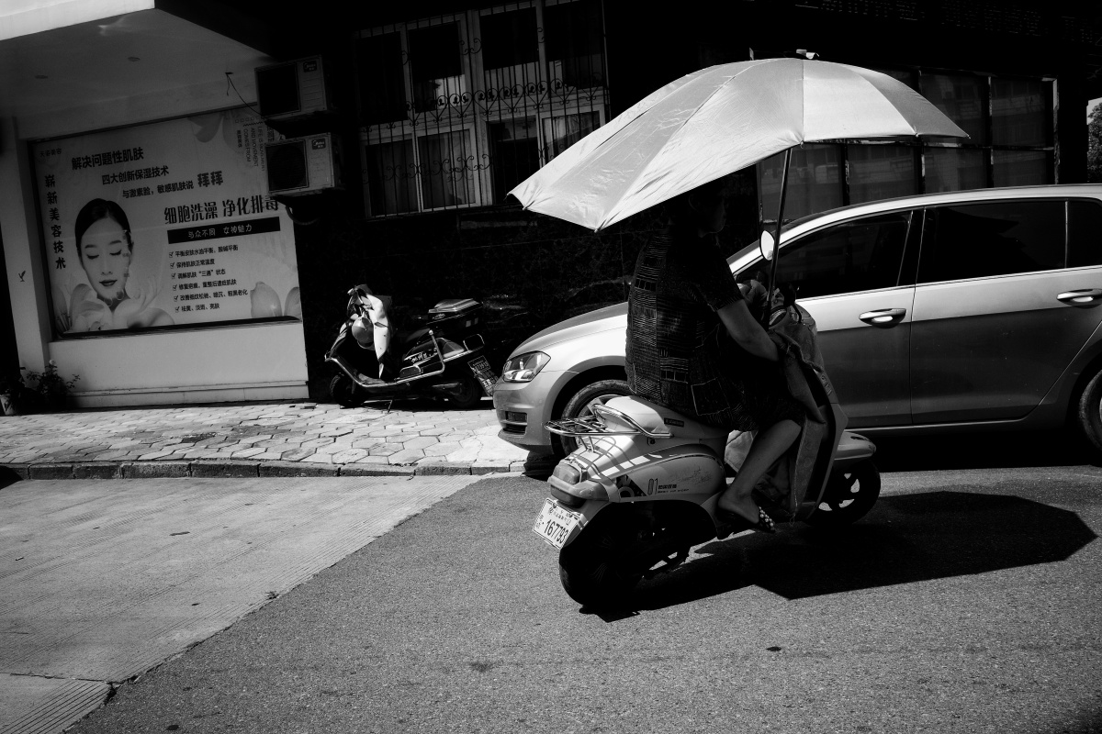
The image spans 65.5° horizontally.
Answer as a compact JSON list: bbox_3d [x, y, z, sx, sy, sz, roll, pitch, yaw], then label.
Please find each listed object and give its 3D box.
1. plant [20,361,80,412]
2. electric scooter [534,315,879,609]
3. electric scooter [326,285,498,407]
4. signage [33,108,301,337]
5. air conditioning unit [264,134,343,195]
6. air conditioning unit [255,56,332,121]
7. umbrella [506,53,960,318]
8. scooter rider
[{"bbox_3d":[-6.096,0.275,10.469,0.600,0.580,0.450,-3,5,16],"label":"plant"},{"bbox_3d":[0.680,0.248,3.233,1.740,1.020,0.660,-8,6,-36],"label":"electric scooter"},{"bbox_3d":[-1.427,-0.184,8.253,1.780,1.150,0.660,-2,5,25],"label":"electric scooter"},{"bbox_3d":[-4.573,-1.649,10.106,3.550,2.460,0.080,-3,5,16],"label":"signage"},{"bbox_3d":[-2.626,-2.174,9.223,0.790,0.550,0.280,-3,5,16],"label":"air conditioning unit"},{"bbox_3d":[-2.704,-2.958,9.161,0.790,0.550,0.280,-3,5,16],"label":"air conditioning unit"},{"bbox_3d":[0.596,-0.580,2.897,1.505,0.955,1.045,-5,17,-15],"label":"umbrella"},{"bbox_3d":[0.584,-0.039,3.140,0.720,1.370,0.520,-8,6,-36],"label":"scooter rider"}]

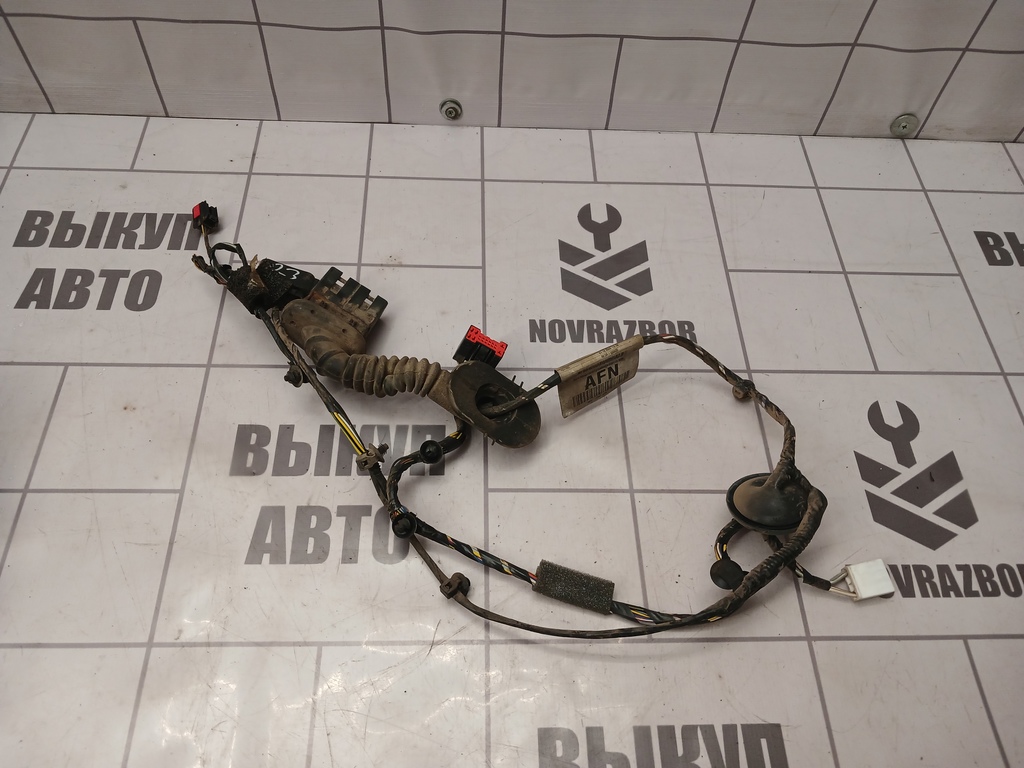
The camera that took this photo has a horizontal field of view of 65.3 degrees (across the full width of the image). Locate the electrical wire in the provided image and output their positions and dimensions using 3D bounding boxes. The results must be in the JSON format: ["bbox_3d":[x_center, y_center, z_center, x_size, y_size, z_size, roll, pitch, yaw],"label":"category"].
[{"bbox_3d":[-0.027,0.022,0.536,0.479,0.052,0.255,10,57,2],"label":"electrical wire"}]

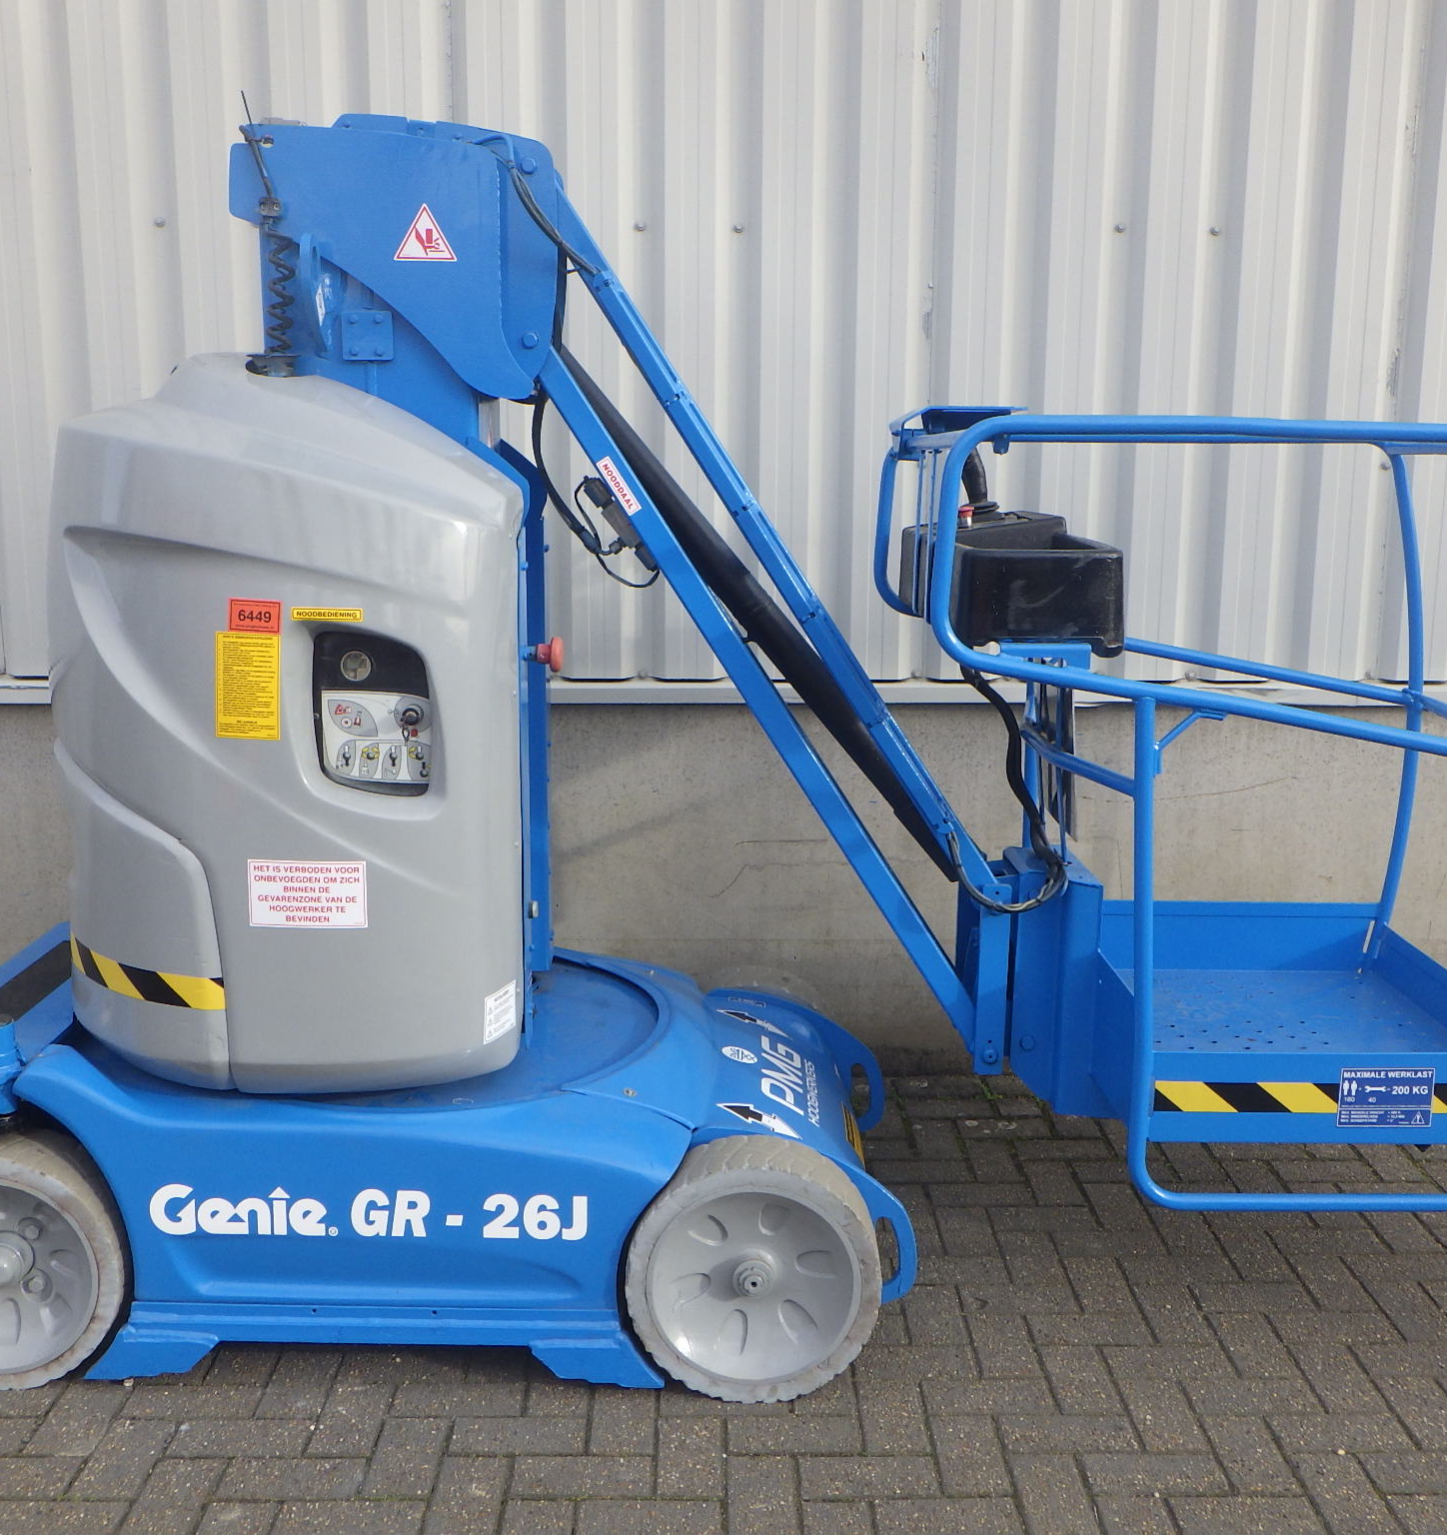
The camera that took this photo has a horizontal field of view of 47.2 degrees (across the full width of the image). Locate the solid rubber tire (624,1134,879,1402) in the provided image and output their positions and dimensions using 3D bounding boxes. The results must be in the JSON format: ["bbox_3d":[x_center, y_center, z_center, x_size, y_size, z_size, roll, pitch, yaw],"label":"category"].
[{"bbox_3d":[0.045,0.796,2.639,0.398,0.398,0.125,1,10,1],"label":"solid rubber tire"}]

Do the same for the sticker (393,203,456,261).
[{"bbox_3d":[-0.471,-0.845,2.620,0.101,0.095,0.002,1,10,1],"label":"sticker"}]

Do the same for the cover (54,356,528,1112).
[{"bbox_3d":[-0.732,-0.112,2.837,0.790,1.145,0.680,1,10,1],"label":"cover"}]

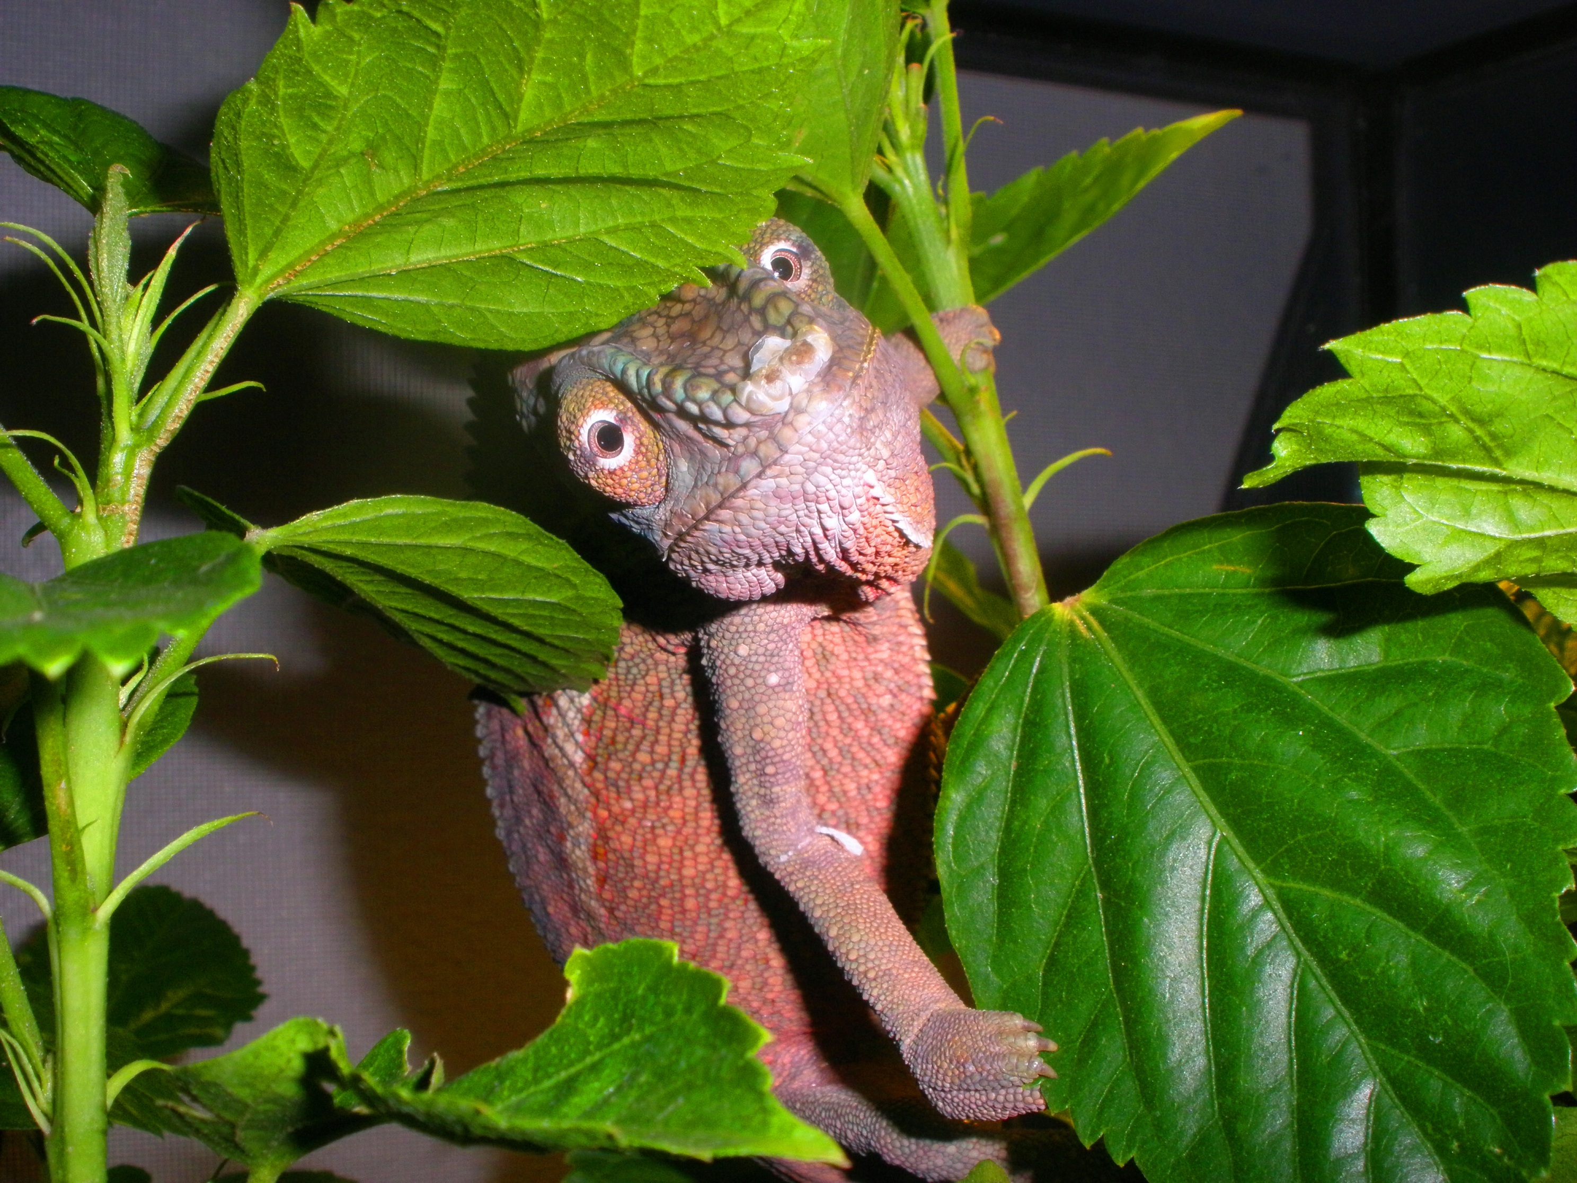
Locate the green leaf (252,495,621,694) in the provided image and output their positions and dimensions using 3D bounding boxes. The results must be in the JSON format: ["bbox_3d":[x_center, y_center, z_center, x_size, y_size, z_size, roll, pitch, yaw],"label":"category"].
[{"bbox_3d":[-0.049,0.001,0.280,0.053,0.025,0.028,23,0,0],"label":"green leaf"}]

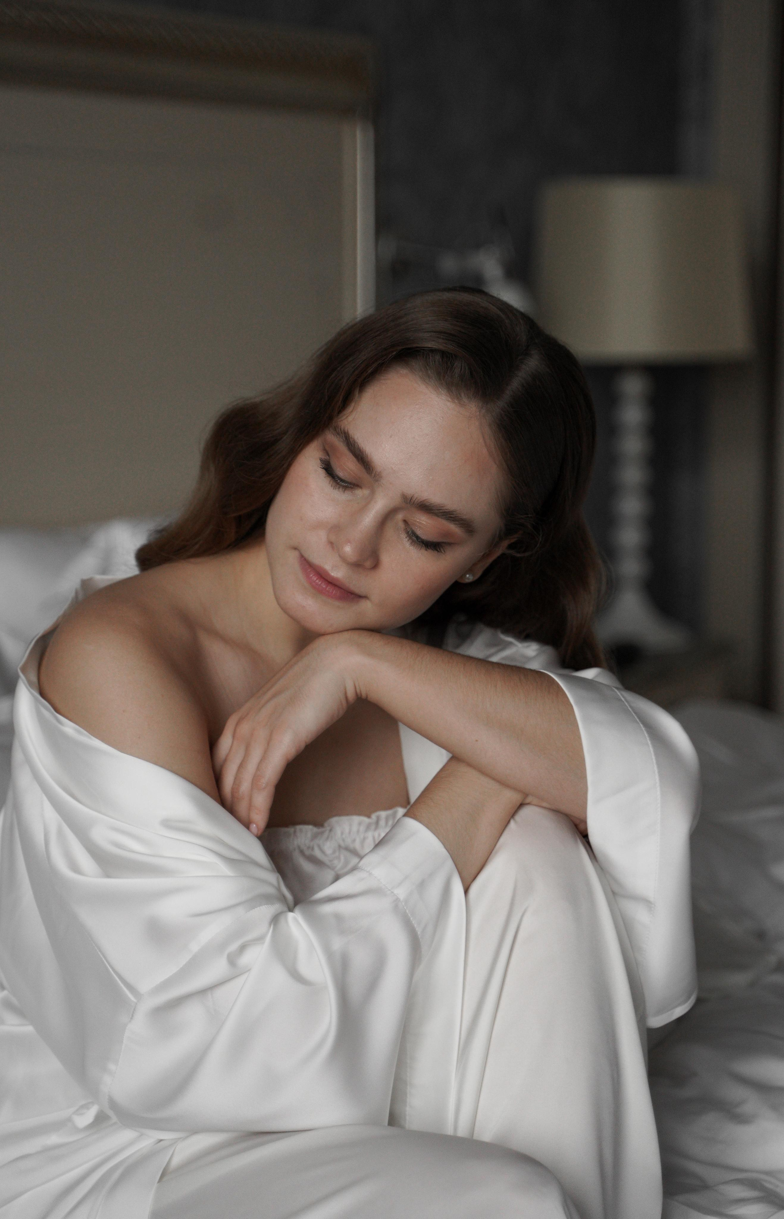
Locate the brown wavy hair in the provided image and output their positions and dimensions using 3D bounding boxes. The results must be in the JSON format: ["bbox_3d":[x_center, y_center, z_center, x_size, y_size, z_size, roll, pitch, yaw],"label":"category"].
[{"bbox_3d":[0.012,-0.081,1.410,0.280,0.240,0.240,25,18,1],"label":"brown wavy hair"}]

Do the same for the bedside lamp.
[{"bbox_3d":[0.364,-0.278,3.270,0.310,0.658,0.310,0,7,0],"label":"bedside lamp"}]

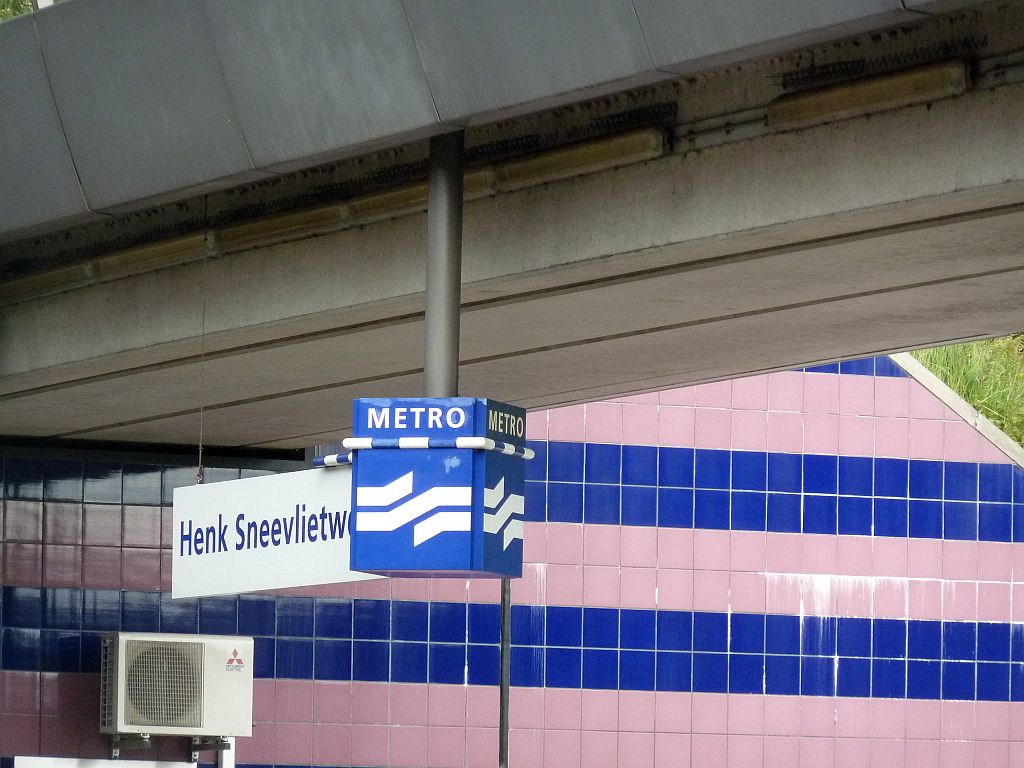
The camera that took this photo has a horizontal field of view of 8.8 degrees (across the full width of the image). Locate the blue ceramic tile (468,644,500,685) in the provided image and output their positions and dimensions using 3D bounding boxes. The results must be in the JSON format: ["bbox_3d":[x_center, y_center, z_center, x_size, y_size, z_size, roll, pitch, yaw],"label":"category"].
[{"bbox_3d":[-0.161,1.600,37.818,0.212,0.223,0.010,3,-5,-26],"label":"blue ceramic tile"}]

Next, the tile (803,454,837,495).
[{"bbox_3d":[1.837,0.539,39.733,0.236,0.236,0.010,3,-5,-26],"label":"tile"}]

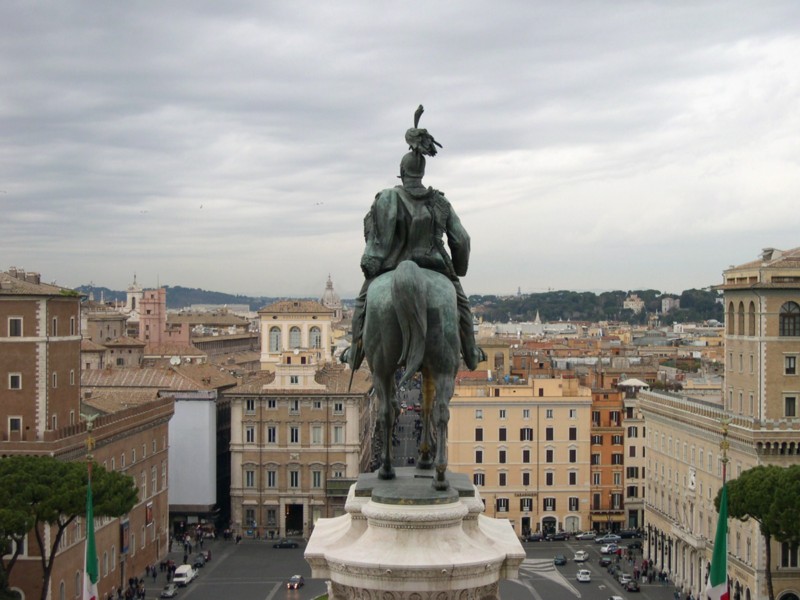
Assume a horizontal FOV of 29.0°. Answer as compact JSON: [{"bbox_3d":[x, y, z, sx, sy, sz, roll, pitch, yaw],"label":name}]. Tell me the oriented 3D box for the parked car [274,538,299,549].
[{"bbox_3d":[-20.005,42.636,271.498,4.350,1.400,1.750,0,0,0],"label":"parked car"}]

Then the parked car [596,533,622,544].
[{"bbox_3d":[37.372,42.728,276.998,4.350,1.420,1.750,0,0,-16],"label":"parked car"}]

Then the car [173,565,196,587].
[{"bbox_3d":[-33.175,42.288,237.497,1.950,2.200,5.000,0,0,4],"label":"car"}]

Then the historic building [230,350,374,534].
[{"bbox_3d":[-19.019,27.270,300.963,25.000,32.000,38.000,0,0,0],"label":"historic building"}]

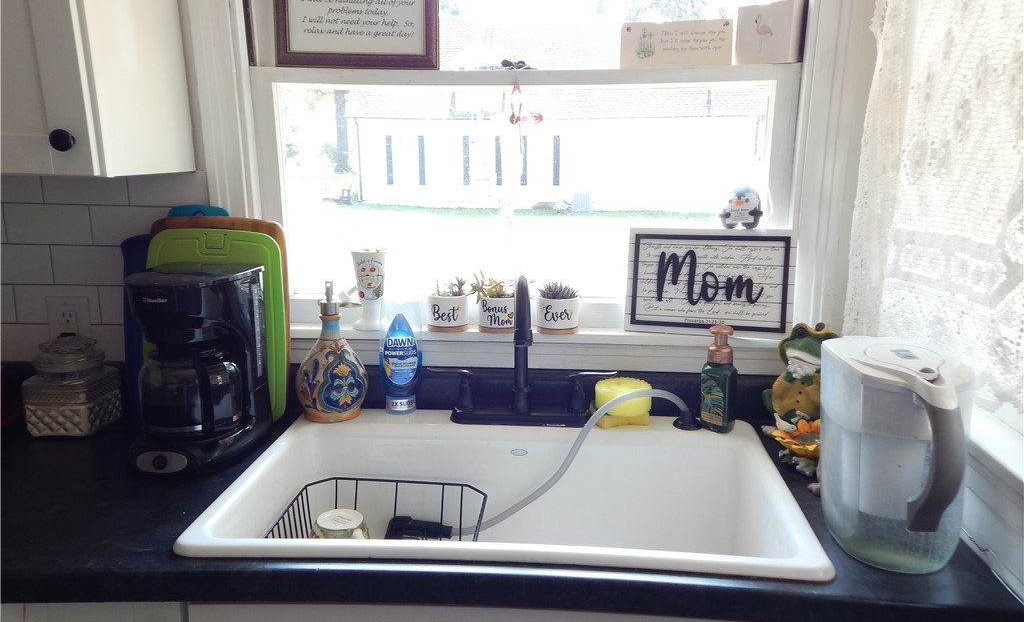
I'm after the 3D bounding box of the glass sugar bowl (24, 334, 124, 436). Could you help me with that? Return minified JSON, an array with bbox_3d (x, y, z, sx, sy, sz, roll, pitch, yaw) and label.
[{"bbox_3d":[-0.860,0.138,1.318,0.122,0.175,0.122,2,14,11],"label":"glass sugar bowl"}]

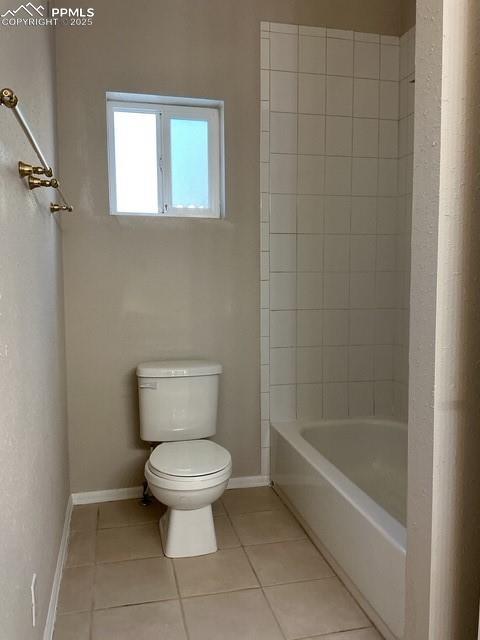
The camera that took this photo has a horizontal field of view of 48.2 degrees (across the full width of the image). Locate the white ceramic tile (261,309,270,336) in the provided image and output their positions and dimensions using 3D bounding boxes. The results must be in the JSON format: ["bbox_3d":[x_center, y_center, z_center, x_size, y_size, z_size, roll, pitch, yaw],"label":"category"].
[{"bbox_3d":[0.137,0.013,2.899,0.055,0.152,0.010,-1,5,-12],"label":"white ceramic tile"}]

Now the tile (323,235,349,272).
[{"bbox_3d":[0.524,-0.363,2.895,0.150,0.201,0.010,-2,6,-13],"label":"tile"}]

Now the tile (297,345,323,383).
[{"bbox_3d":[0.384,0.253,2.944,0.152,0.203,0.010,-2,6,-14],"label":"tile"}]

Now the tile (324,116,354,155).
[{"bbox_3d":[0.529,-0.977,2.863,0.151,0.203,0.010,-2,6,-13],"label":"tile"}]

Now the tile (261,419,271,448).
[{"bbox_3d":[0.137,0.622,2.933,0.049,0.151,0.010,-2,6,-13],"label":"tile"}]

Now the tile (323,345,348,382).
[{"bbox_3d":[0.534,0.248,2.980,0.152,0.203,0.010,-2,6,-14],"label":"tile"}]

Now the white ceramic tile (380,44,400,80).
[{"bbox_3d":[0.809,-1.384,2.889,0.117,0.186,0.010,-2,6,-14],"label":"white ceramic tile"}]

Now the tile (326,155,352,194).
[{"bbox_3d":[0.529,-0.772,2.880,0.152,0.203,0.010,-2,6,-14],"label":"tile"}]

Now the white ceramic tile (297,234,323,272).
[{"bbox_3d":[0.380,-0.361,2.883,0.151,0.202,0.009,-1,5,-13],"label":"white ceramic tile"}]

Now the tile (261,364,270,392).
[{"bbox_3d":[0.138,0.319,2.927,0.055,0.152,0.010,-1,5,-12],"label":"tile"}]

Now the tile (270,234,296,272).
[{"bbox_3d":[0.233,-0.358,2.886,0.152,0.203,0.010,-1,5,-12],"label":"tile"}]

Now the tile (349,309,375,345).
[{"bbox_3d":[0.682,0.039,2.990,0.151,0.202,0.009,-1,5,-13],"label":"tile"}]

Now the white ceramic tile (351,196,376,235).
[{"bbox_3d":[0.680,-0.573,2.940,0.151,0.203,0.010,-2,6,-13],"label":"white ceramic tile"}]

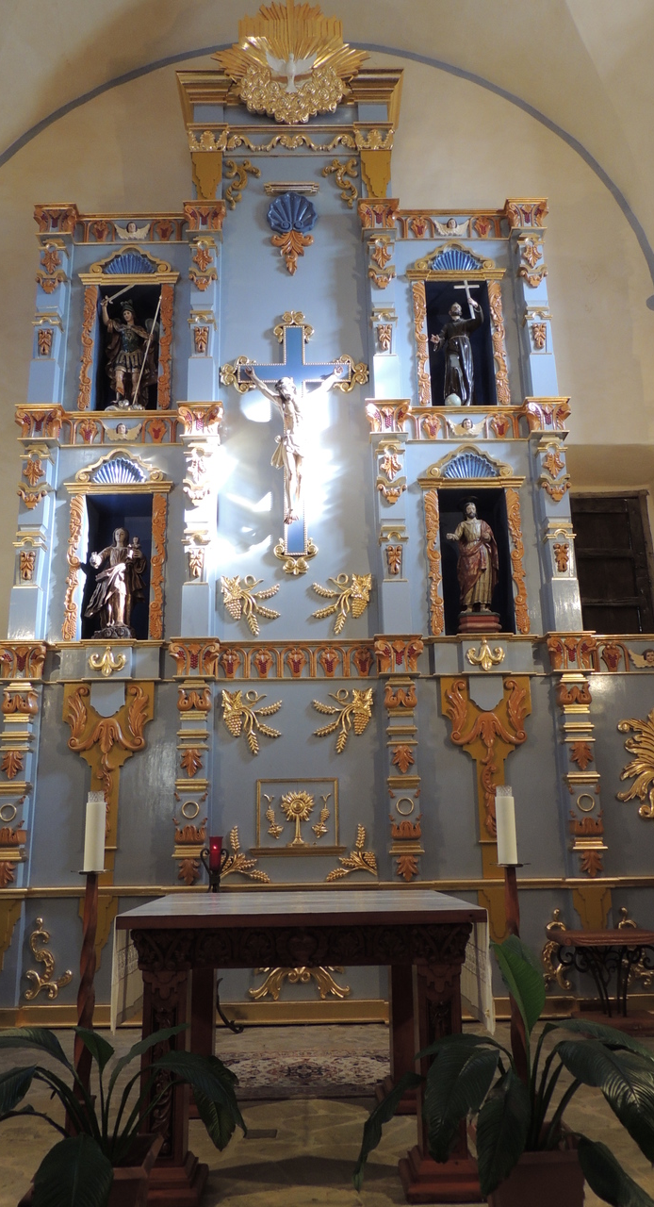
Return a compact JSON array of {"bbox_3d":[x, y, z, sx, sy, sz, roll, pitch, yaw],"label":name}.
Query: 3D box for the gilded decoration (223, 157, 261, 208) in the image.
[{"bbox_3d":[-0.776,-3.878,7.732,0.341,0.558,0.070,-1,-15,-1],"label":"gilded decoration"}]

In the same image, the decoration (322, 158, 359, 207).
[{"bbox_3d":[0.128,-4.005,7.967,0.346,0.553,0.070,-1,-16,0],"label":"decoration"}]

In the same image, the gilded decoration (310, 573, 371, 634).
[{"bbox_3d":[0.116,0.005,6.849,0.486,0.503,0.060,-1,-15,-1],"label":"gilded decoration"}]

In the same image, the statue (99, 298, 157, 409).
[{"bbox_3d":[-1.787,-2.258,7.629,0.459,1.164,0.360,-1,-16,0],"label":"statue"}]

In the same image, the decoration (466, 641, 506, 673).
[{"bbox_3d":[1.220,0.399,6.414,0.293,0.247,0.060,-1,-15,-1],"label":"decoration"}]

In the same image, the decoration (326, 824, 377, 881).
[{"bbox_3d":[0.190,1.891,6.352,0.387,0.425,0.060,-1,-15,-1],"label":"decoration"}]

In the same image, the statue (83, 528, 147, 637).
[{"bbox_3d":[-1.766,-0.160,7.003,0.451,0.951,0.320,-1,-16,0],"label":"statue"}]

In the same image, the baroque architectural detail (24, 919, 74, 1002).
[{"bbox_3d":[-1.975,2.536,5.996,0.323,0.542,0.080,-1,-15,-1],"label":"baroque architectural detail"}]

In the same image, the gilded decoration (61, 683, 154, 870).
[{"bbox_3d":[-1.715,1.351,6.465,0.714,1.514,0.090,-1,-15,-1],"label":"gilded decoration"}]

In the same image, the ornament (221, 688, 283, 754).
[{"bbox_3d":[-0.577,0.910,6.441,0.467,0.504,0.080,-1,-15,-1],"label":"ornament"}]

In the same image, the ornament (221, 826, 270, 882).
[{"bbox_3d":[-0.609,1.857,6.192,0.388,0.403,0.070,-1,-15,-1],"label":"ornament"}]

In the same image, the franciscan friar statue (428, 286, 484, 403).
[{"bbox_3d":[1.181,-2.303,7.481,0.492,1.346,0.400,-2,-15,4],"label":"franciscan friar statue"}]

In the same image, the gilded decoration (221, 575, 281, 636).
[{"bbox_3d":[-0.621,0.014,6.834,0.491,0.498,0.080,-1,-16,0],"label":"gilded decoration"}]

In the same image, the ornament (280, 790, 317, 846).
[{"bbox_3d":[-0.220,1.641,6.393,0.269,0.406,0.060,-1,-16,0],"label":"ornament"}]

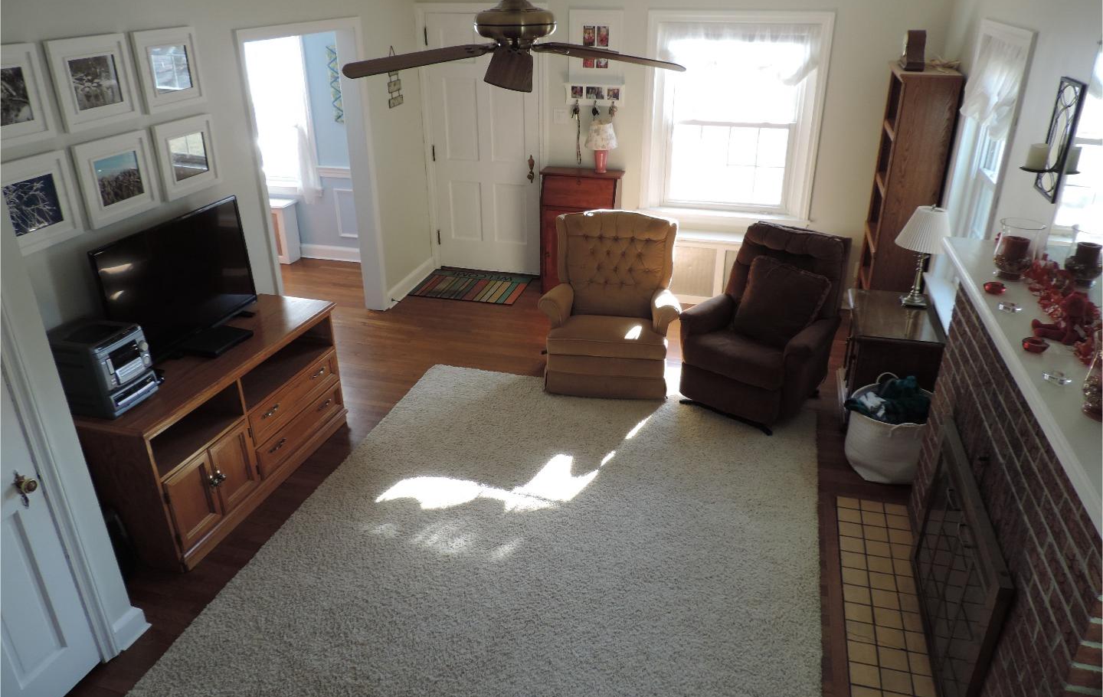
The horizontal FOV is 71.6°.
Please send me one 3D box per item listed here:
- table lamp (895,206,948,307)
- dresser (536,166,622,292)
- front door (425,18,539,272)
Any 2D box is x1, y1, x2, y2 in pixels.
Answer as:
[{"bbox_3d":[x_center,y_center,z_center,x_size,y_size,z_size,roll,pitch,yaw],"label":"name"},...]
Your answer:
[{"bbox_3d":[2.140,-0.541,4.396,0.310,0.575,0.310,7,27,15],"label":"table lamp"},{"bbox_3d":[0.233,-0.901,6.049,0.640,0.952,0.360,7,27,15],"label":"dresser"},{"bbox_3d":[-0.536,-1.602,6.195,0.910,2.040,0.060,7,27,15],"label":"front door"}]

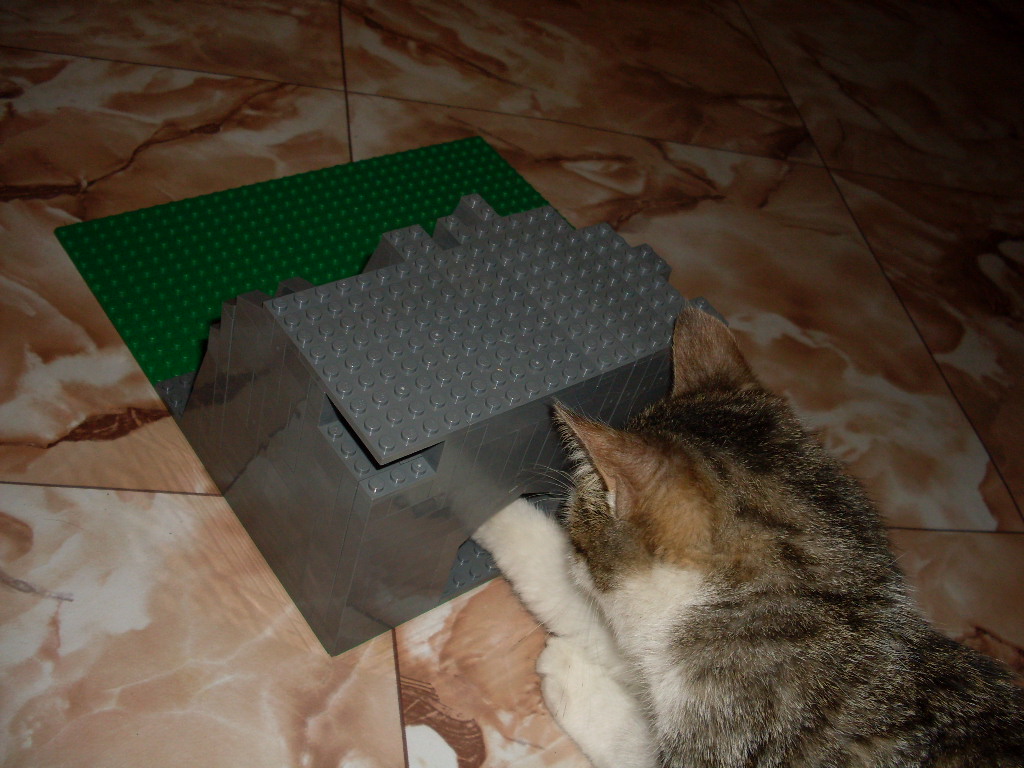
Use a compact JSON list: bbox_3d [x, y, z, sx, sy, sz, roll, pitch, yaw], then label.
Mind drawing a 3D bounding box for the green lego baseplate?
[{"bbox_3d":[-0.042,-0.023,0.543,0.256,0.004,0.256,-21,57,-34],"label":"green lego baseplate"}]

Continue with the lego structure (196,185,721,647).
[{"bbox_3d":[0.004,-0.026,0.477,0.256,0.119,0.146,-21,57,-34],"label":"lego structure"}]

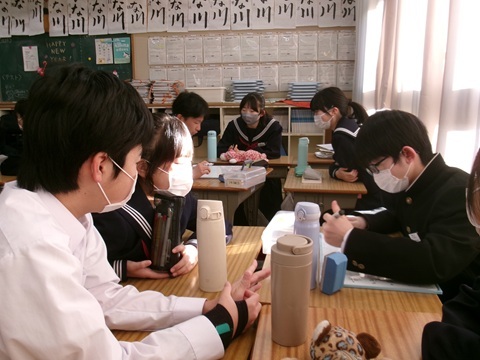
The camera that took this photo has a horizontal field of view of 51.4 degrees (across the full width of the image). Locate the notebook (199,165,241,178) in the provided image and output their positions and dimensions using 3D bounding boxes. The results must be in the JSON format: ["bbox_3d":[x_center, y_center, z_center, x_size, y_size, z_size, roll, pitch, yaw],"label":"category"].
[{"bbox_3d":[-0.107,-0.049,2.885,0.260,0.004,0.360,3,11,15],"label":"notebook"}]

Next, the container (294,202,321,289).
[{"bbox_3d":[0.165,0.161,1.220,0.065,0.209,0.070,0,11,0],"label":"container"}]

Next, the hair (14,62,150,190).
[{"bbox_3d":[-0.266,-0.089,0.860,0.220,0.205,0.185,5,6,-39],"label":"hair"}]

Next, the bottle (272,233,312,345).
[{"bbox_3d":[0.101,0.214,0.966,0.077,0.197,0.077,0,11,0],"label":"bottle"}]

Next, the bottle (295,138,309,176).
[{"bbox_3d":[0.349,-0.132,2.797,0.065,0.206,0.065,0,11,0],"label":"bottle"}]

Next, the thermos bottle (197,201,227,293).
[{"bbox_3d":[-0.068,0.157,1.209,0.066,0.217,0.070,0,11,0],"label":"thermos bottle"}]

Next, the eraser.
[{"bbox_3d":[0.227,0.222,1.211,0.050,0.092,0.042,-5,15,-43],"label":"eraser"}]

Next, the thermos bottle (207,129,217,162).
[{"bbox_3d":[-0.185,-0.221,3.273,0.063,0.197,0.063,0,11,0],"label":"thermos bottle"}]

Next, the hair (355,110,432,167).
[{"bbox_3d":[0.432,-0.116,1.400,0.215,0.175,0.180,-19,10,4],"label":"hair"}]

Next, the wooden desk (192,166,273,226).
[{"bbox_3d":[-0.078,0.328,2.785,0.400,0.700,0.600,3,11,15],"label":"wooden desk"}]

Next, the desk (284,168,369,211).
[{"bbox_3d":[0.436,0.338,2.749,0.400,0.700,0.600,1,11,5],"label":"desk"}]

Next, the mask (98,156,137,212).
[{"bbox_3d":[-0.223,0.011,0.885,0.110,0.100,0.145,5,6,-39],"label":"mask"}]

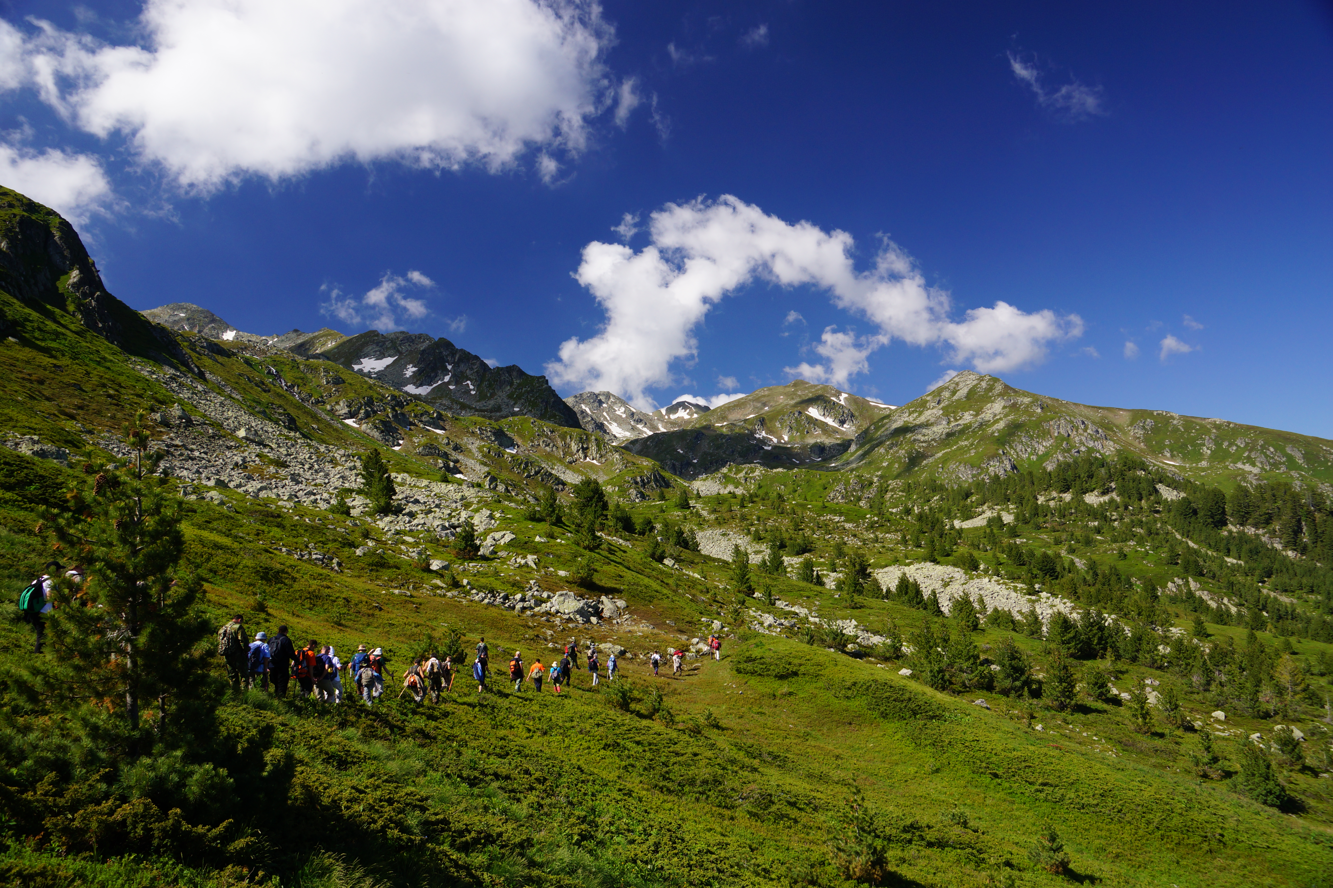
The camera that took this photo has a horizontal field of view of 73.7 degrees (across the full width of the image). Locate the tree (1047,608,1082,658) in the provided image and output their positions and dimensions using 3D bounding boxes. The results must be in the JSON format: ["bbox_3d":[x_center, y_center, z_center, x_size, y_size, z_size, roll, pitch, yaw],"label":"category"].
[{"bbox_3d":[45.097,21.493,101.000,3.567,5.329,3.567,-4,-7,23],"label":"tree"}]

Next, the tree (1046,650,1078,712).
[{"bbox_3d":[35.181,21.119,79.000,2.622,5.558,2.622,-4,-7,23],"label":"tree"}]

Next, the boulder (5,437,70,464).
[{"bbox_3d":[-35.421,0.352,50.000,2.876,1.448,2.134,3,-7,-35],"label":"boulder"}]

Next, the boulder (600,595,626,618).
[{"bbox_3d":[-4.527,13.762,75.000,2.290,2.020,2.060,0,-3,0],"label":"boulder"}]

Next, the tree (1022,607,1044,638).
[{"bbox_3d":[57.670,28.233,140.000,3.610,4.920,3.500,0,-3,0],"label":"tree"}]

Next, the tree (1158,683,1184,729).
[{"bbox_3d":[43.720,22.706,77.000,2.040,4.063,2.040,-4,-7,29],"label":"tree"}]

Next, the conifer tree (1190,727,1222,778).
[{"bbox_3d":[37.637,21.554,62.000,2.250,3.560,2.180,0,-3,0],"label":"conifer tree"}]

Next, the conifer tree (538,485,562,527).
[{"bbox_3d":[-19.032,10.030,145.000,3.910,6.800,3.790,0,-3,0],"label":"conifer tree"}]

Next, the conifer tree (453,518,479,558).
[{"bbox_3d":[-23.297,10.929,103.000,3.020,4.710,2.930,0,-3,0],"label":"conifer tree"}]

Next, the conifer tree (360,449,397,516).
[{"bbox_3d":[-29.216,3.799,90.000,3.511,6.753,3.511,1,-6,-18],"label":"conifer tree"}]

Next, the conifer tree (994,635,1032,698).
[{"bbox_3d":[32.001,20.575,82.000,3.312,5.769,3.312,-3,-6,21],"label":"conifer tree"}]

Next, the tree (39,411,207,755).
[{"bbox_3d":[-4.588,1.165,7.500,1.450,2.930,1.410,0,-3,0],"label":"tree"}]

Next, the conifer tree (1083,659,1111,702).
[{"bbox_3d":[44.582,24.540,92.000,3.020,4.420,2.930,0,-3,0],"label":"conifer tree"}]

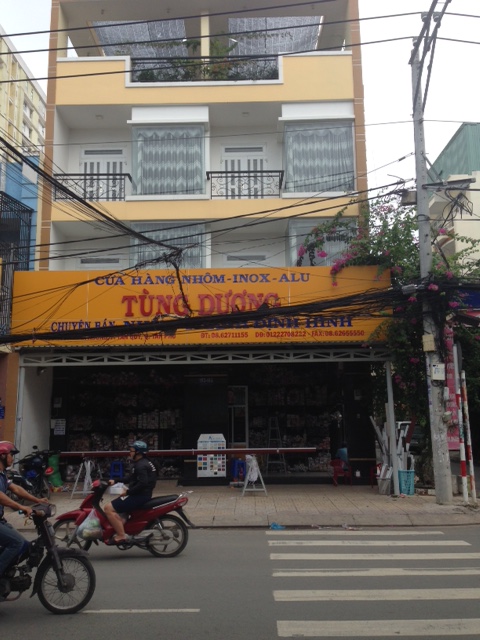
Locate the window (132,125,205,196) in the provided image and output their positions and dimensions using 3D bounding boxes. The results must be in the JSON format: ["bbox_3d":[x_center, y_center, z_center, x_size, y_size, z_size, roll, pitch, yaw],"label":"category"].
[{"bbox_3d":[-1.954,-4.395,16.938,2.003,2.119,0.300,-1,-11,1],"label":"window"}]

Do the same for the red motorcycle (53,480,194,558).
[{"bbox_3d":[-1.531,2.623,8.020,1.867,0.995,0.660,0,-11,-3],"label":"red motorcycle"}]

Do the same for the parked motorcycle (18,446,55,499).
[{"bbox_3d":[-4.293,3.259,12.622,0.680,1.050,1.800,-3,-11,10],"label":"parked motorcycle"}]

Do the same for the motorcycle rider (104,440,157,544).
[{"bbox_3d":[-1.436,2.262,8.000,0.682,1.318,0.480,0,-11,-3],"label":"motorcycle rider"}]

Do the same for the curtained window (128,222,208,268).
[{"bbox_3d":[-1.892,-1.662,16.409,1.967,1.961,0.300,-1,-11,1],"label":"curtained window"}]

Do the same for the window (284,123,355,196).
[{"bbox_3d":[2.203,-4.472,16.942,1.919,2.165,0.300,-1,-11,1],"label":"window"}]

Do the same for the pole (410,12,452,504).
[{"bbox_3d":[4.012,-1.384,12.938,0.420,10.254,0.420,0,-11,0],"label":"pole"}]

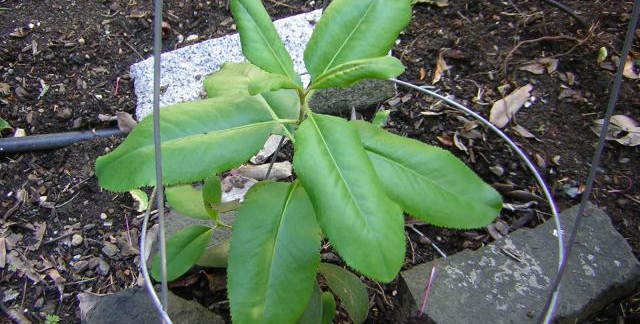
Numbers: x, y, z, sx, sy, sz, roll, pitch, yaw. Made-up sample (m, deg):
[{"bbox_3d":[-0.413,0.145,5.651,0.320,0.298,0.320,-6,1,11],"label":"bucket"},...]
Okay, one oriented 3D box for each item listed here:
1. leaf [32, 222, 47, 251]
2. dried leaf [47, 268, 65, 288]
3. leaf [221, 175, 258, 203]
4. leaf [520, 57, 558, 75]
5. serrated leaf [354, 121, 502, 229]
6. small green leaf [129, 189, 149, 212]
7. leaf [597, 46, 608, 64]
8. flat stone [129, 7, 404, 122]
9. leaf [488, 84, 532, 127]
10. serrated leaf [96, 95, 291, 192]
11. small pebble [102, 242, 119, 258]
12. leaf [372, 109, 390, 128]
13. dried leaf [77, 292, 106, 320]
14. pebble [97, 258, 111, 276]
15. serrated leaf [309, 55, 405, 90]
[{"bbox_3d":[-0.259,0.069,0.615,0.014,0.008,0.032,0,49,-1],"label":"leaf"},{"bbox_3d":[-0.257,0.113,0.646,0.017,0.010,0.021,-30,55,-26],"label":"dried leaf"},{"bbox_3d":[-0.080,0.025,0.632,0.047,0.010,0.038,-9,50,-9],"label":"leaf"},{"bbox_3d":[0.256,-0.113,0.779,0.048,0.013,0.024,-6,50,-6],"label":"leaf"},{"bbox_3d":[0.068,0.007,0.516,0.152,0.022,0.062,25,58,10],"label":"serrated leaf"},{"bbox_3d":[-0.173,0.036,0.636,0.016,0.007,0.037,-25,54,-21],"label":"small green leaf"},{"bbox_3d":[0.334,-0.125,0.787,0.014,0.009,0.028,18,51,14],"label":"leaf"},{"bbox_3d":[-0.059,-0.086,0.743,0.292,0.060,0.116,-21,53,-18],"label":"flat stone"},{"bbox_3d":[0.211,-0.061,0.727,0.034,0.015,0.071,29,54,21],"label":"leaf"},{"bbox_3d":[-0.074,-0.009,0.397,0.118,0.020,0.053,-16,69,-6],"label":"serrated leaf"},{"bbox_3d":[-0.212,0.090,0.673,0.017,0.010,0.015,-8,48,-9],"label":"small pebble"},{"bbox_3d":[0.075,-0.051,0.807,0.016,0.010,0.028,18,49,14],"label":"leaf"},{"bbox_3d":[-0.188,0.119,0.549,0.029,0.012,0.029,30,54,23],"label":"dried leaf"},{"bbox_3d":[-0.193,0.094,0.593,0.012,0.010,0.015,-19,52,-17],"label":"pebble"},{"bbox_3d":[0.022,-0.051,0.403,0.059,0.016,0.026,-13,62,-2],"label":"serrated leaf"}]

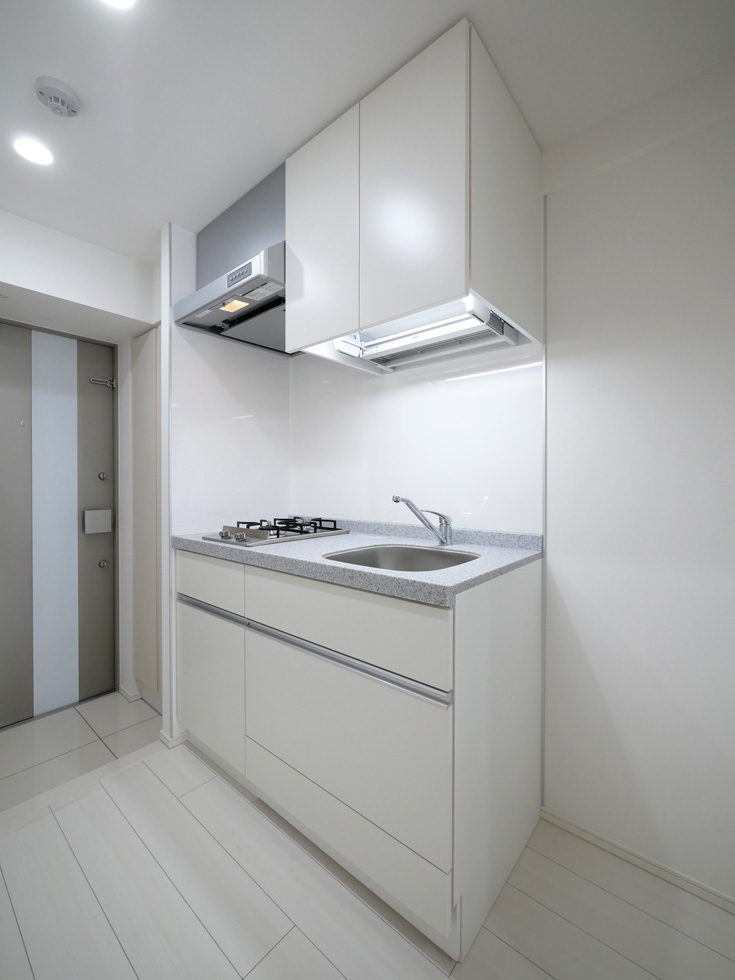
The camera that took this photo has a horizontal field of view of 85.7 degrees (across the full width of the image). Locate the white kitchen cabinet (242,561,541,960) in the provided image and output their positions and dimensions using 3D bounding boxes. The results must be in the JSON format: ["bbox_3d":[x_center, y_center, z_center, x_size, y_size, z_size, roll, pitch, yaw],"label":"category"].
[{"bbox_3d":[0.069,0.640,1.300,0.784,0.813,0.577,0,0,41],"label":"white kitchen cabinet"}]

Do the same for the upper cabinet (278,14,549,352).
[{"bbox_3d":[0.140,-0.762,1.288,0.658,0.627,0.506,0,0,41],"label":"upper cabinet"}]

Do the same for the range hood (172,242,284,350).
[{"bbox_3d":[-0.390,-0.783,1.704,0.622,0.156,0.566,0,0,41],"label":"range hood"}]

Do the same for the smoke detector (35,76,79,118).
[{"bbox_3d":[-0.844,-1.061,1.082,0.098,0.037,0.098,0,0,41],"label":"smoke detector"}]

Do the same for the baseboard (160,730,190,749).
[{"bbox_3d":[-0.805,1.025,1.656,0.097,0.042,0.078,0,0,41],"label":"baseboard"}]

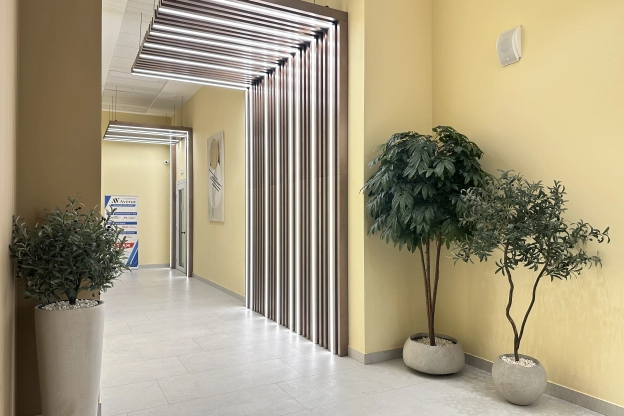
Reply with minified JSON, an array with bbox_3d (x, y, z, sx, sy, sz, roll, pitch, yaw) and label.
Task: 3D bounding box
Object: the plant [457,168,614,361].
[{"bbox_3d":[1.664,0.476,3.440,0.795,1.590,1.208,0,-1,-28],"label":"plant"}]

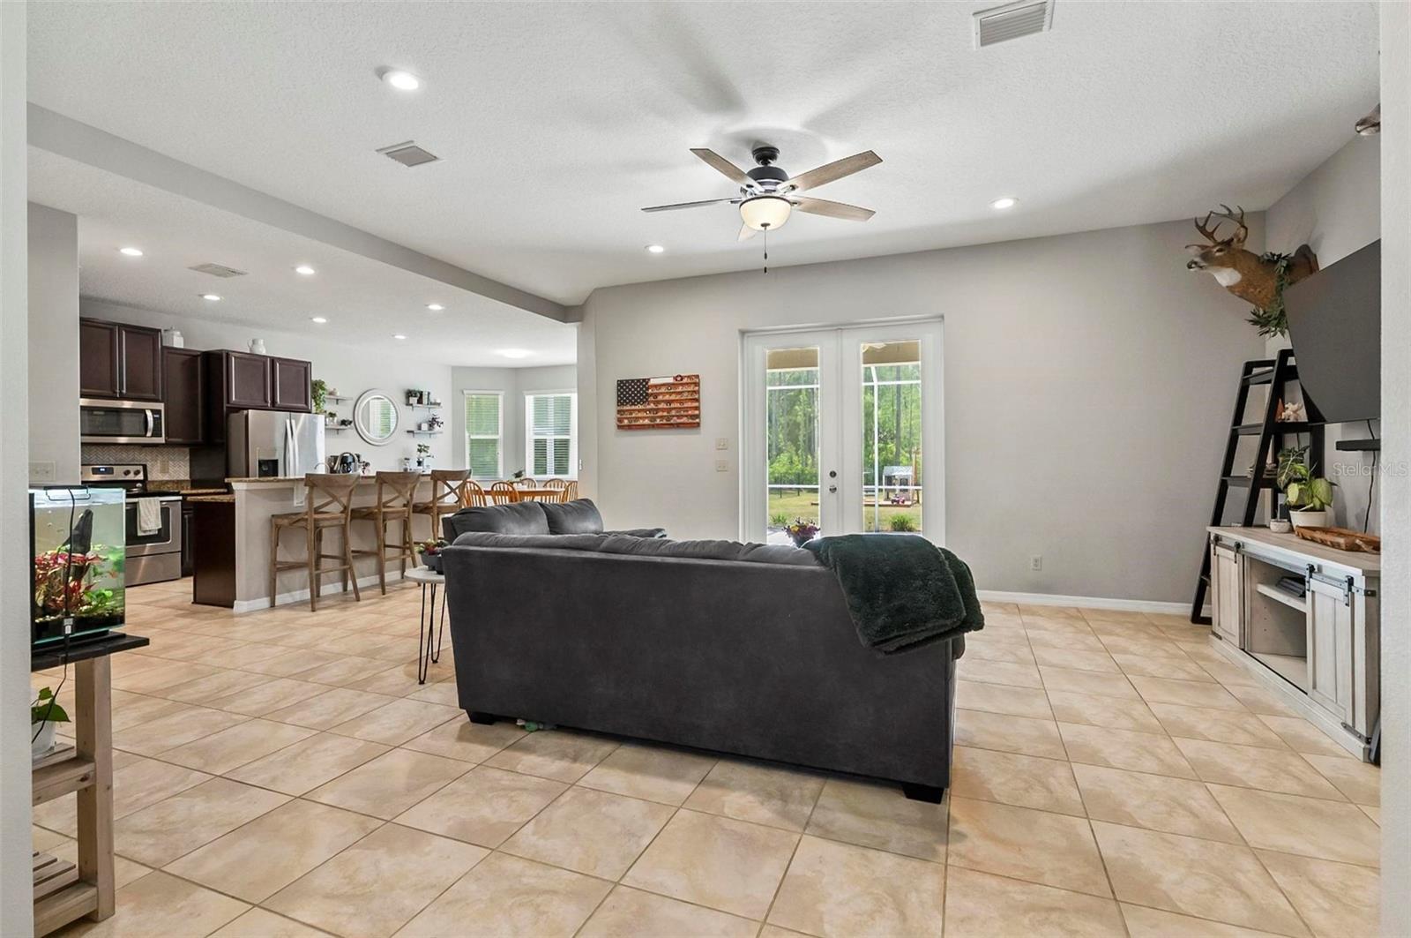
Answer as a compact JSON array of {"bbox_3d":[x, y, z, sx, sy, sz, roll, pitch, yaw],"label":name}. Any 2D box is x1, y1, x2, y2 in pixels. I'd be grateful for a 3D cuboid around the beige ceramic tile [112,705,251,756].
[{"bbox_3d":[-2.321,1.149,2.757,0.418,0.010,0.415,0,0,22],"label":"beige ceramic tile"}]

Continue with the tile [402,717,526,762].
[{"bbox_3d":[-1.057,1.223,2.867,0.452,0.020,0.450,0,0,21],"label":"tile"}]

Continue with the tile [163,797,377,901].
[{"bbox_3d":[-1.289,1.146,1.905,0.418,0.010,0.415,0,0,22],"label":"tile"}]

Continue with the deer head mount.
[{"bbox_3d":[3.533,-1.290,4.100,0.620,0.840,0.440,0,0,17],"label":"deer head mount"}]

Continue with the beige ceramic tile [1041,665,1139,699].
[{"bbox_3d":[2.012,1.126,3.314,0.420,0.010,0.420,0,0,22],"label":"beige ceramic tile"}]

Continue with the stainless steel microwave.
[{"bbox_3d":[-6.442,-0.507,6.812,0.400,0.433,0.760,0,0,22],"label":"stainless steel microwave"}]

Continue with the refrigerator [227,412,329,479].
[{"bbox_3d":[-5.480,0.268,7.839,0.820,1.820,0.910,0,0,22],"label":"refrigerator"}]

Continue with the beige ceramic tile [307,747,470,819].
[{"bbox_3d":[-1.156,1.162,2.330,0.420,0.010,0.420,0,0,22],"label":"beige ceramic tile"}]

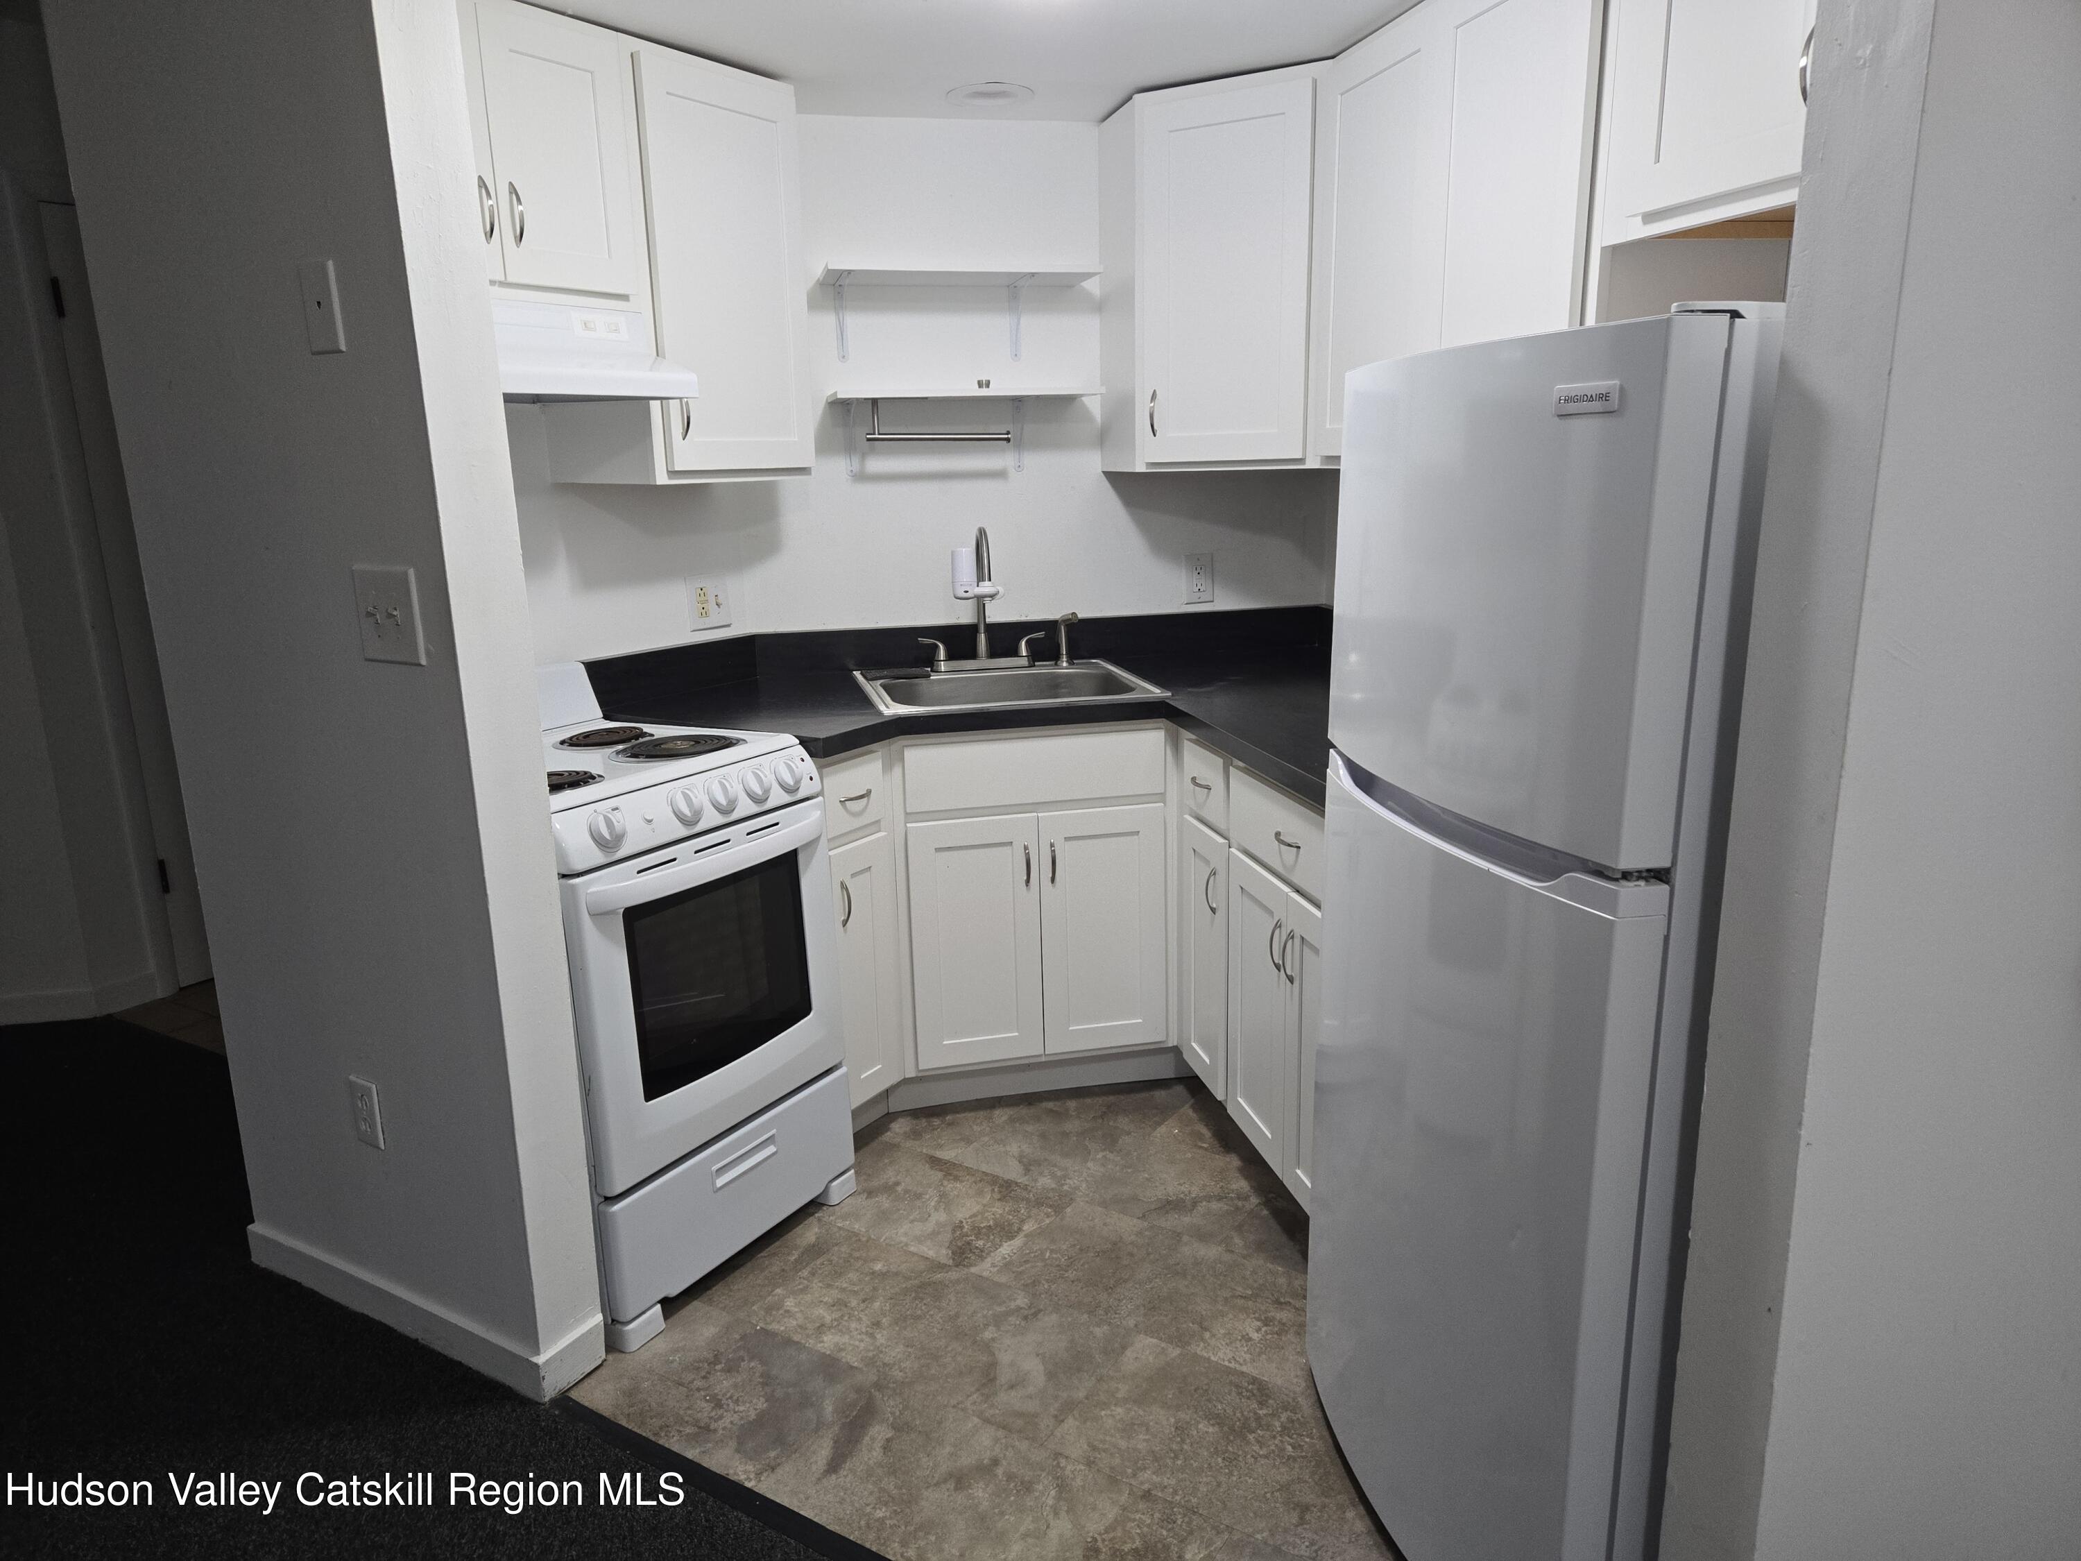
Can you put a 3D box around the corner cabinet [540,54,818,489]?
[{"bbox_3d":[-0.731,-0.997,2.778,0.313,0.779,0.444,7,15,31],"label":"corner cabinet"}]

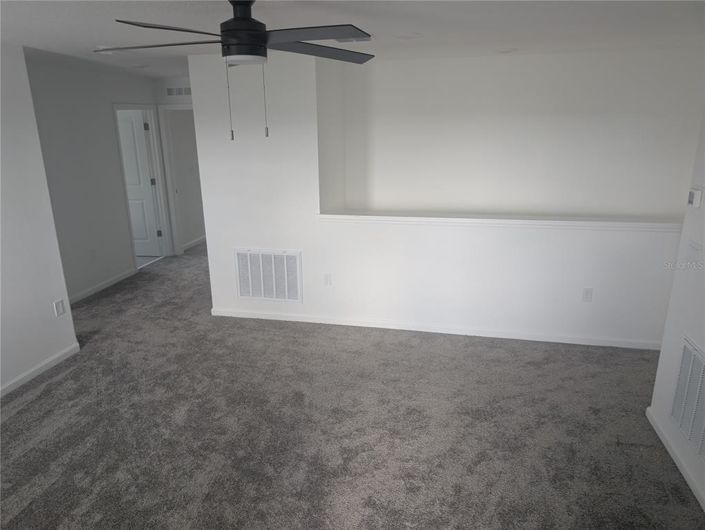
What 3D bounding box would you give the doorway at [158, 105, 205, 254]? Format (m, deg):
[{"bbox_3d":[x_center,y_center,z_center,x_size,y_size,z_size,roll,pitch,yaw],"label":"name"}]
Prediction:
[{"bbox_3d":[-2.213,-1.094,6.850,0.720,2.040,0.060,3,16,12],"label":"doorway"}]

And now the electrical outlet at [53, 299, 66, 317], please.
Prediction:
[{"bbox_3d":[-2.360,0.351,3.958,0.012,0.124,0.083,3,16,12],"label":"electrical outlet"}]

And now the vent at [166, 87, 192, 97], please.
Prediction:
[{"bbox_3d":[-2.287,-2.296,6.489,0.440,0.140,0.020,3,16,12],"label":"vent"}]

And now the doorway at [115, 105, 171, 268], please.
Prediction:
[{"bbox_3d":[-2.764,-1.021,6.503,0.130,2.103,0.892,3,16,12],"label":"doorway"}]

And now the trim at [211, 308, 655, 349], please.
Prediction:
[{"bbox_3d":[0.589,0.577,4.486,4.101,0.080,0.018,3,16,12],"label":"trim"}]

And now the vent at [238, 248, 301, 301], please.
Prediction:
[{"bbox_3d":[-0.793,0.105,4.672,0.646,0.518,0.022,3,16,12],"label":"vent"}]

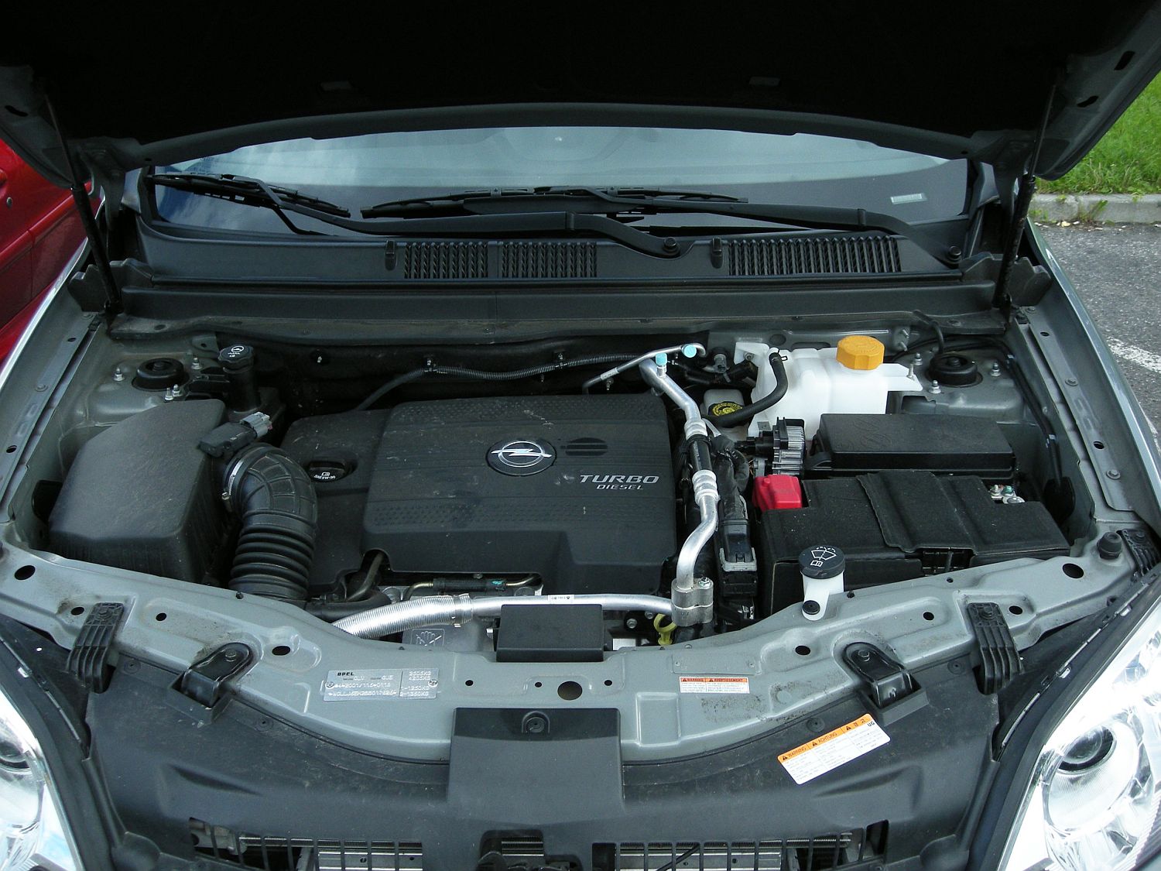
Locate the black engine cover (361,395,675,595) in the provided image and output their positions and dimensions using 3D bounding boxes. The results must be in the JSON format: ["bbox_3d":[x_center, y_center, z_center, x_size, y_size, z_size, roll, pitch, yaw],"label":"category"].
[{"bbox_3d":[-0.072,0.065,1.458,0.365,0.100,0.340,0,33,0],"label":"black engine cover"}]

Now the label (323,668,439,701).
[{"bbox_3d":[-0.198,0.248,1.170,0.110,0.002,0.039,-1,38,-2],"label":"label"}]

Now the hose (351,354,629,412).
[{"bbox_3d":[-0.125,-0.079,1.711,0.400,0.065,0.100,0,33,0],"label":"hose"}]

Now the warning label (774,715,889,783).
[{"bbox_3d":[0.249,0.305,1.145,0.109,0.002,0.034,-20,46,-20],"label":"warning label"}]

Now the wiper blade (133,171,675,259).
[{"bbox_3d":[-0.295,-0.358,1.865,0.890,0.060,0.110,7,33,11],"label":"wiper blade"}]

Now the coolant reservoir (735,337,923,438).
[{"bbox_3d":[0.342,-0.060,1.639,0.250,0.190,0.165,0,33,0],"label":"coolant reservoir"}]

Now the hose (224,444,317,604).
[{"bbox_3d":[-0.372,0.116,1.413,0.120,0.145,0.240,0,33,0],"label":"hose"}]

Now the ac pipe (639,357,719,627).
[{"bbox_3d":[0.119,0.049,1.454,0.080,0.100,0.470,0,33,0],"label":"ac pipe"}]

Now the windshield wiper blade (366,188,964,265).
[{"bbox_3d":[0.117,-0.326,1.814,0.930,0.075,0.100,0,33,0],"label":"windshield wiper blade"}]

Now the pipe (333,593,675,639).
[{"bbox_3d":[-0.080,0.192,1.258,0.370,0.045,0.065,-3,33,-4],"label":"pipe"}]

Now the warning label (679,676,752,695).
[{"bbox_3d":[0.134,0.249,1.170,0.070,0.002,0.020,2,38,3],"label":"warning label"}]

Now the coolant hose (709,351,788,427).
[{"bbox_3d":[0.226,-0.057,1.594,0.110,0.080,0.100,0,33,0],"label":"coolant hose"}]

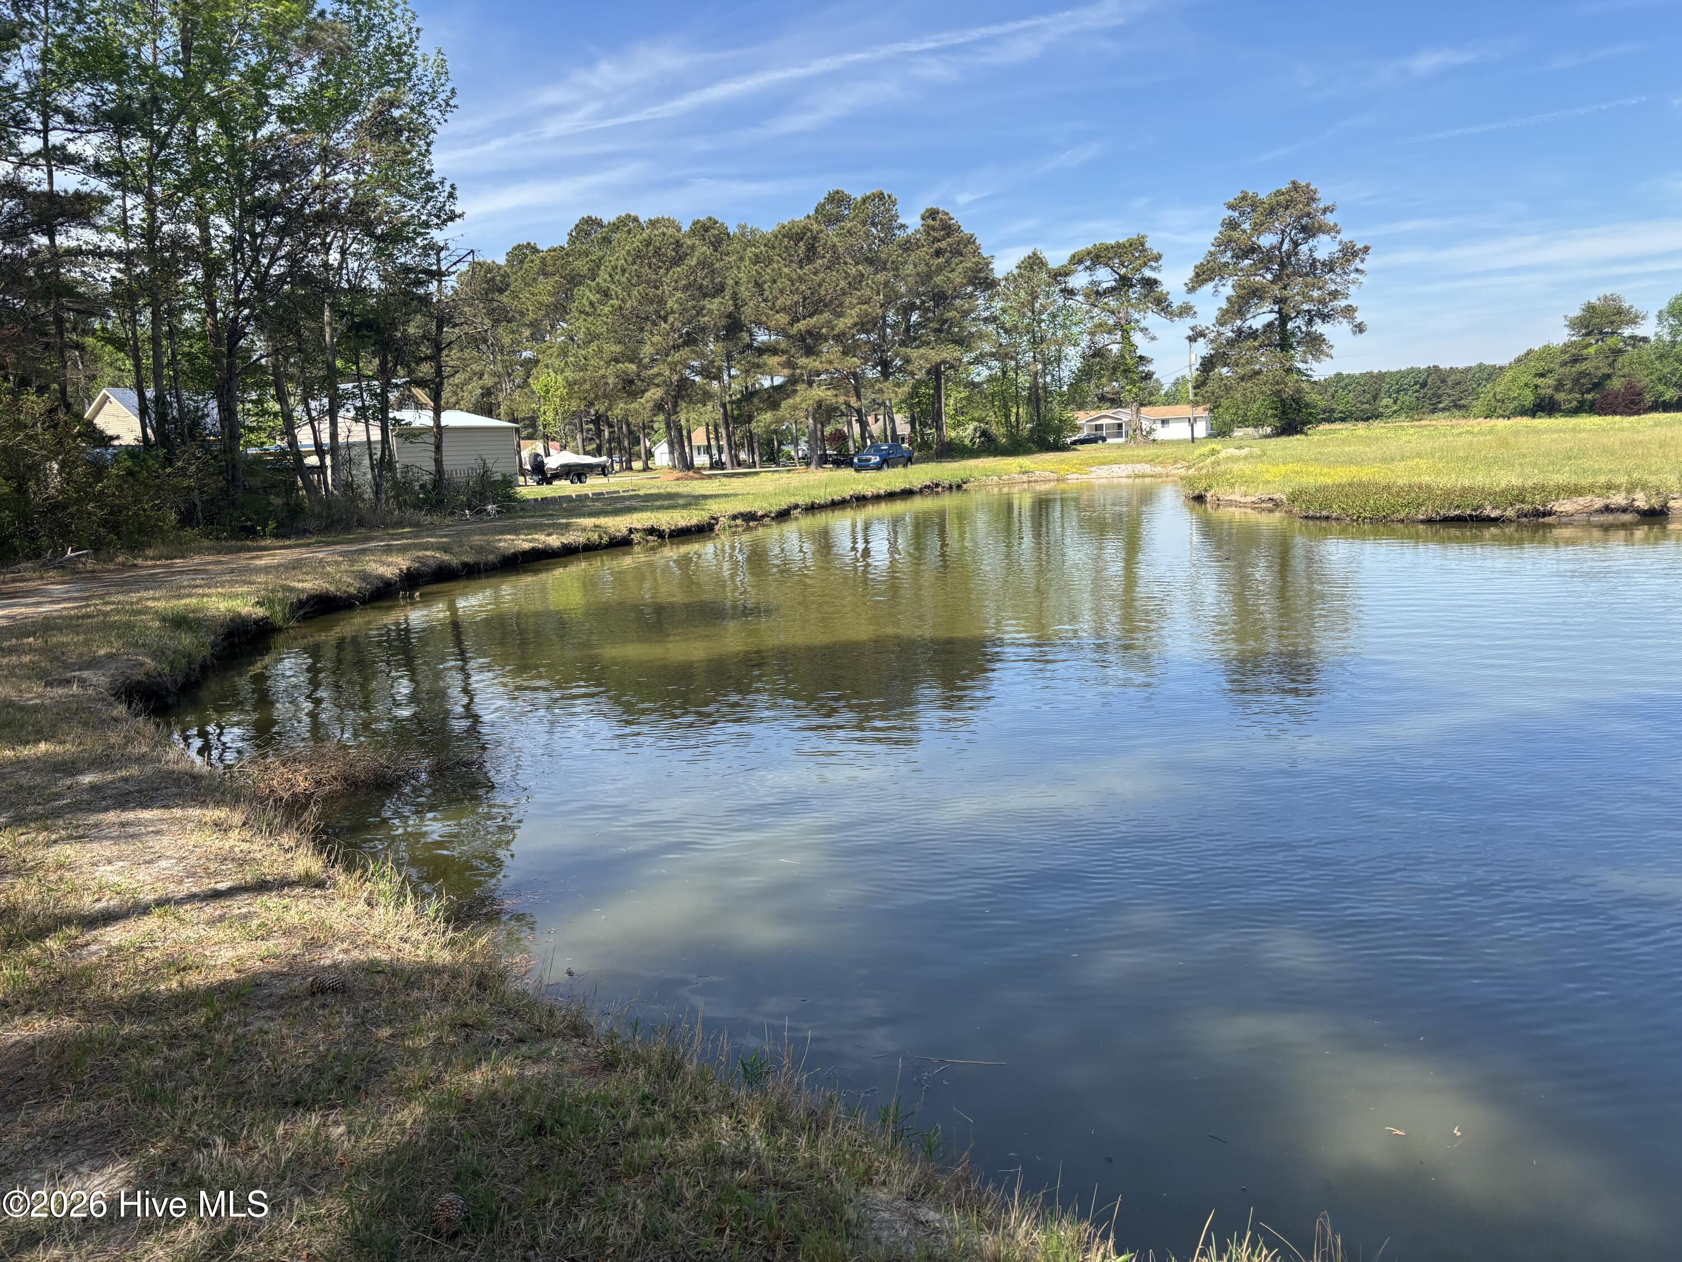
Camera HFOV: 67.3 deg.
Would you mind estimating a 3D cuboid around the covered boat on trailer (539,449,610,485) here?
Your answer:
[{"bbox_3d":[-15.912,-9.839,75.355,2.350,2.000,7.000,1,9,27],"label":"covered boat on trailer"}]

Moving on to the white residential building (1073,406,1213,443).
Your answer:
[{"bbox_3d":[36.966,-25.624,156.687,17.000,4.300,10.500,0,9,20],"label":"white residential building"}]

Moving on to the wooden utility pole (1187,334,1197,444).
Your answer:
[{"bbox_3d":[34.051,-23.320,122.251,0.330,10.300,0.330,0,9,16],"label":"wooden utility pole"}]

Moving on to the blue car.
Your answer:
[{"bbox_3d":[2.696,-11.128,80.373,1.920,1.745,5.070,1,9,26],"label":"blue car"}]

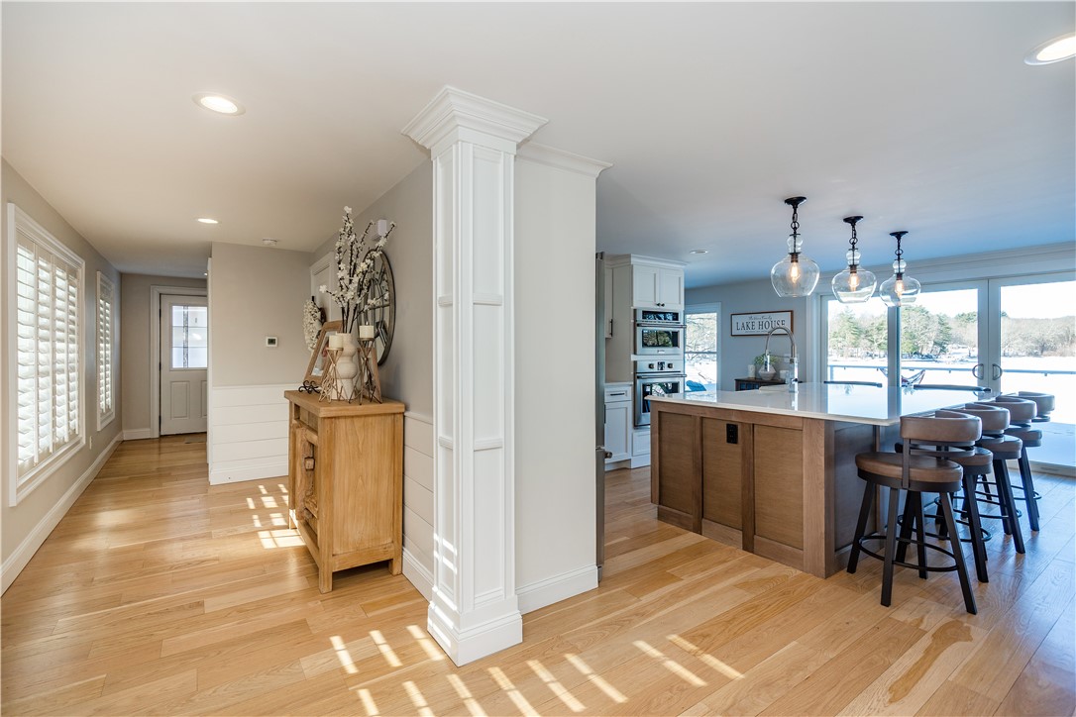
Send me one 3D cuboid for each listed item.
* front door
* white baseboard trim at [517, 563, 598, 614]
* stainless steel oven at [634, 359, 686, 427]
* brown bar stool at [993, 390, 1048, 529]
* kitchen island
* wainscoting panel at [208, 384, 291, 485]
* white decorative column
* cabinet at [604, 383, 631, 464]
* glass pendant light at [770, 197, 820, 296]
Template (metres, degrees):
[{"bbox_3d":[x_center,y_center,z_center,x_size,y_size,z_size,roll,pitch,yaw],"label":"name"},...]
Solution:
[{"bbox_3d":[-5.130,0.128,7.154,0.860,2.040,0.060,-1,1,-35],"label":"front door"},{"bbox_3d":[0.080,1.161,2.394,0.590,0.125,0.022,0,1,-36],"label":"white baseboard trim"},{"bbox_3d":[1.235,0.365,5.681,0.770,0.735,0.620,-1,1,-35],"label":"stainless steel oven"},{"bbox_3d":[3.578,0.759,3.667,0.540,0.940,0.540,-1,1,-35],"label":"brown bar stool"},{"bbox_3d":[2.423,0.763,3.894,2.750,0.920,1.560,-1,1,-35],"label":"kitchen island"},{"bbox_3d":[-2.714,0.720,4.679,0.810,0.920,0.040,0,1,-36],"label":"wainscoting panel"},{"bbox_3d":[-0.286,0.102,2.119,0.465,2.250,0.465,0,1,-36],"label":"white decorative column"},{"bbox_3d":[0.680,0.734,5.364,0.400,0.920,0.620,-1,1,-35],"label":"cabinet"},{"bbox_3d":[1.788,-0.764,3.325,0.335,0.679,0.335,-1,1,-35],"label":"glass pendant light"}]

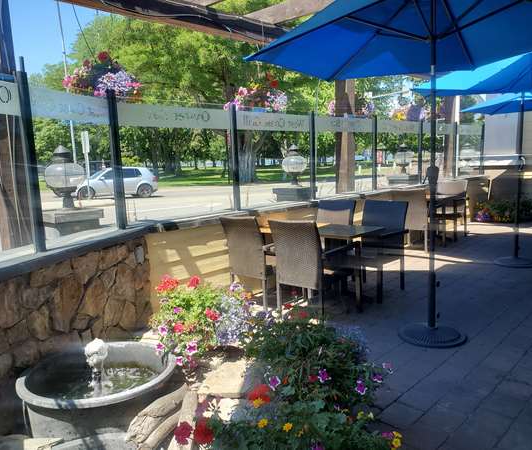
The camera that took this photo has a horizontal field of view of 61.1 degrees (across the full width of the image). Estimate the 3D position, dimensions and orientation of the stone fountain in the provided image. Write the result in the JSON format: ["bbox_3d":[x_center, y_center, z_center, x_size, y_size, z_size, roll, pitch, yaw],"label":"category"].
[{"bbox_3d":[-0.887,0.901,2.454,0.830,0.490,0.830,-5,9,-22],"label":"stone fountain"}]

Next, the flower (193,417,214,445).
[{"bbox_3d":[-0.241,0.797,1.740,0.080,0.080,0.065,-4,8,-9],"label":"flower"}]

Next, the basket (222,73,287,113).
[{"bbox_3d":[-0.134,-1.611,5.481,0.660,0.520,0.700,-2,8,0],"label":"basket"}]

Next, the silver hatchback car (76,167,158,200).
[{"bbox_3d":[-7.250,-2.058,21.424,4.220,1.490,1.790,-5,9,-17],"label":"silver hatchback car"}]

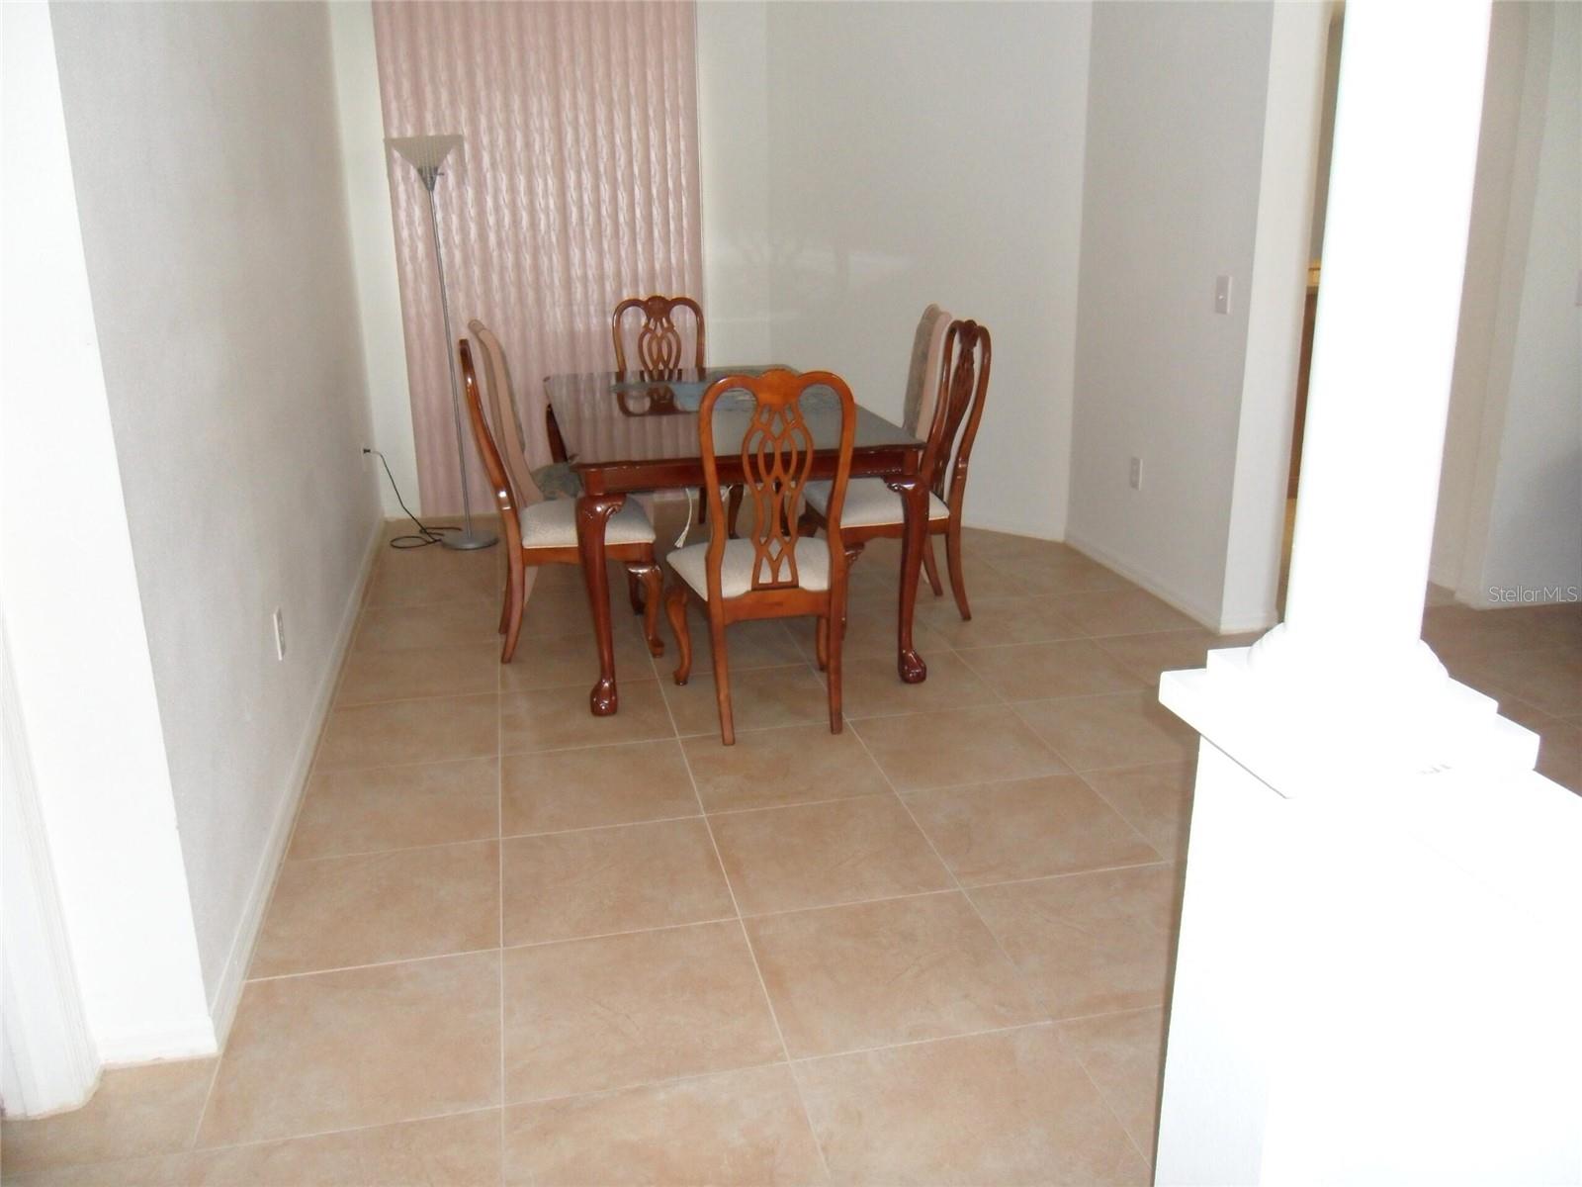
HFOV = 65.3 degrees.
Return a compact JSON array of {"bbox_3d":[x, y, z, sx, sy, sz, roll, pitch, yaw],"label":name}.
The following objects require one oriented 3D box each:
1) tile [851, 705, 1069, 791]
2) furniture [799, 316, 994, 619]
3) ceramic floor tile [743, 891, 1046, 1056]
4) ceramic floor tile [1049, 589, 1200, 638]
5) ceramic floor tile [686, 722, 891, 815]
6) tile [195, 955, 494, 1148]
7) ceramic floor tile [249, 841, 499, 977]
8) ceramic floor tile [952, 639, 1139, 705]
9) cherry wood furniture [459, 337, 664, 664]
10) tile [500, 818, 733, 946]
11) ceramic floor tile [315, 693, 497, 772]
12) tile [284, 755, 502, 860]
[{"bbox_3d":[0.483,0.452,3.591,0.510,0.010,0.505,-4,18,-12],"label":"tile"},{"bbox_3d":[0.383,-0.442,4.498,0.599,1.062,0.508,-5,18,-14],"label":"furniture"},{"bbox_3d":[0.186,0.734,2.416,0.488,0.010,0.488,-4,17,-12],"label":"ceramic floor tile"},{"bbox_3d":[1.280,0.079,4.768,0.475,0.010,0.485,-4,18,-12],"label":"ceramic floor tile"},{"bbox_3d":[-0.021,0.489,3.483,0.510,0.010,0.505,-4,18,-12],"label":"ceramic floor tile"},{"bbox_3d":[-0.765,0.804,2.216,0.488,0.010,0.488,-4,17,-12],"label":"tile"},{"bbox_3d":[-0.873,0.671,2.660,0.488,0.010,0.488,-4,17,-12],"label":"ceramic floor tile"},{"bbox_3d":[0.826,0.250,3.999,0.488,0.010,0.488,-4,17,-12],"label":"ceramic floor tile"},{"bbox_3d":[-0.777,-0.336,4.166,0.620,1.044,0.517,-4,17,-12],"label":"cherry wood furniture"},{"bbox_3d":[-0.410,0.659,2.859,0.508,0.010,0.483,-5,18,-12],"label":"tile"},{"bbox_3d":[-1.139,0.421,3.731,0.510,0.010,0.505,-4,18,-12],"label":"ceramic floor tile"},{"bbox_3d":[-1.030,0.564,3.268,0.510,0.010,0.505,-4,18,-12],"label":"tile"}]

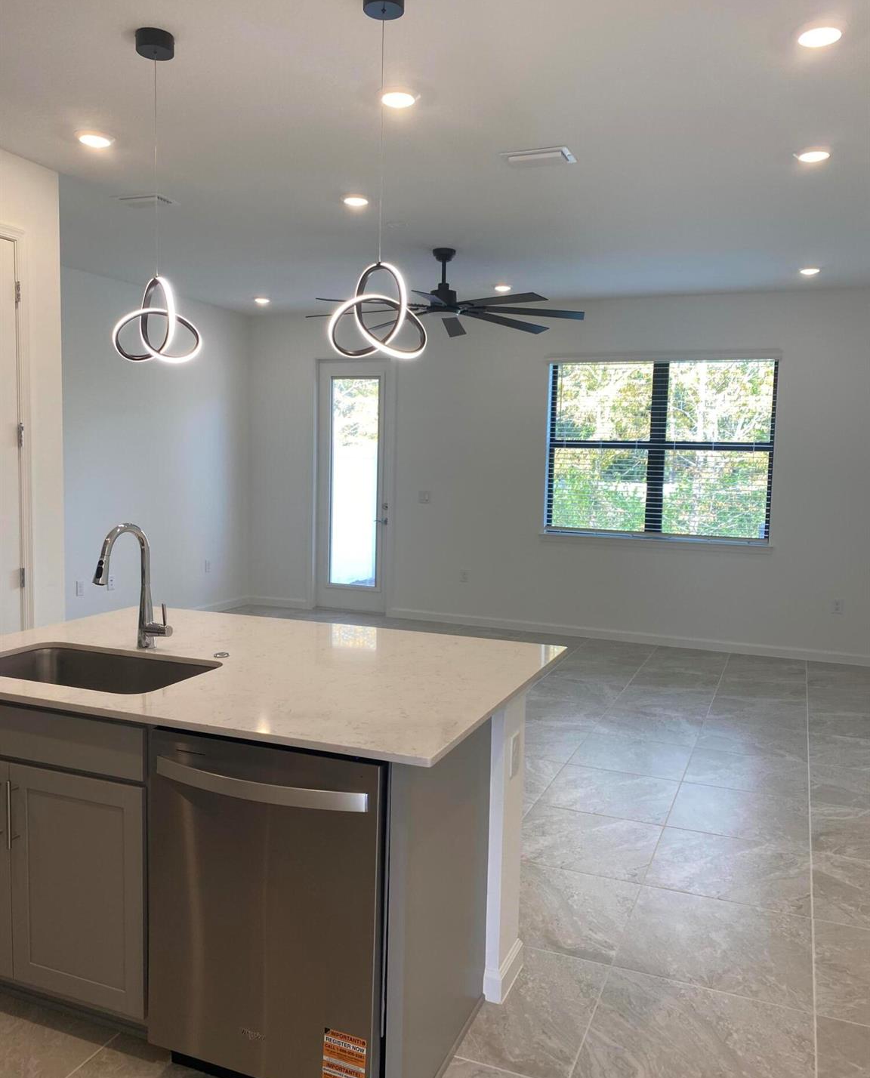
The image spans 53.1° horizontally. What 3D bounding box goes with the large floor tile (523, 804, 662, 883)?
[{"bbox_3d":[0.599,1.219,3.517,0.560,0.010,0.560,3,6,22],"label":"large floor tile"}]

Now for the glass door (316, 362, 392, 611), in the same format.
[{"bbox_3d":[-0.801,-0.497,8.460,0.801,2.400,0.050,3,6,22],"label":"glass door"}]

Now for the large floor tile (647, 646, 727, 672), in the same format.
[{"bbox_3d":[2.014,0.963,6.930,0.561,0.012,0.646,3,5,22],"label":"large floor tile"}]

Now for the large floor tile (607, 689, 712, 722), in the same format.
[{"bbox_3d":[1.465,1.052,5.593,0.560,0.010,0.560,3,6,22],"label":"large floor tile"}]

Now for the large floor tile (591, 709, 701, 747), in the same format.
[{"bbox_3d":[1.249,1.094,5.074,0.560,0.010,0.560,3,6,22],"label":"large floor tile"}]

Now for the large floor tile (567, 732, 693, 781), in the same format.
[{"bbox_3d":[1.044,1.151,4.609,0.561,0.012,0.561,3,5,22],"label":"large floor tile"}]

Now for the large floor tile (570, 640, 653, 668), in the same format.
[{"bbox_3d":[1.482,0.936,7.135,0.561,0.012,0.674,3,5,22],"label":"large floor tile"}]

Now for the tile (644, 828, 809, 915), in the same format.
[{"bbox_3d":[1.132,1.265,3.343,0.561,0.012,0.561,3,5,22],"label":"tile"}]

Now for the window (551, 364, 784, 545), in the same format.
[{"bbox_3d":[1.857,-0.743,7.313,1.856,1.483,0.100,3,6,22],"label":"window"}]

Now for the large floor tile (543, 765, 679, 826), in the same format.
[{"bbox_3d":[0.816,1.177,4.036,0.560,0.010,0.560,3,6,22],"label":"large floor tile"}]

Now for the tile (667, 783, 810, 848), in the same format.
[{"bbox_3d":[1.351,1.222,3.867,0.561,0.012,0.561,3,5,22],"label":"tile"}]

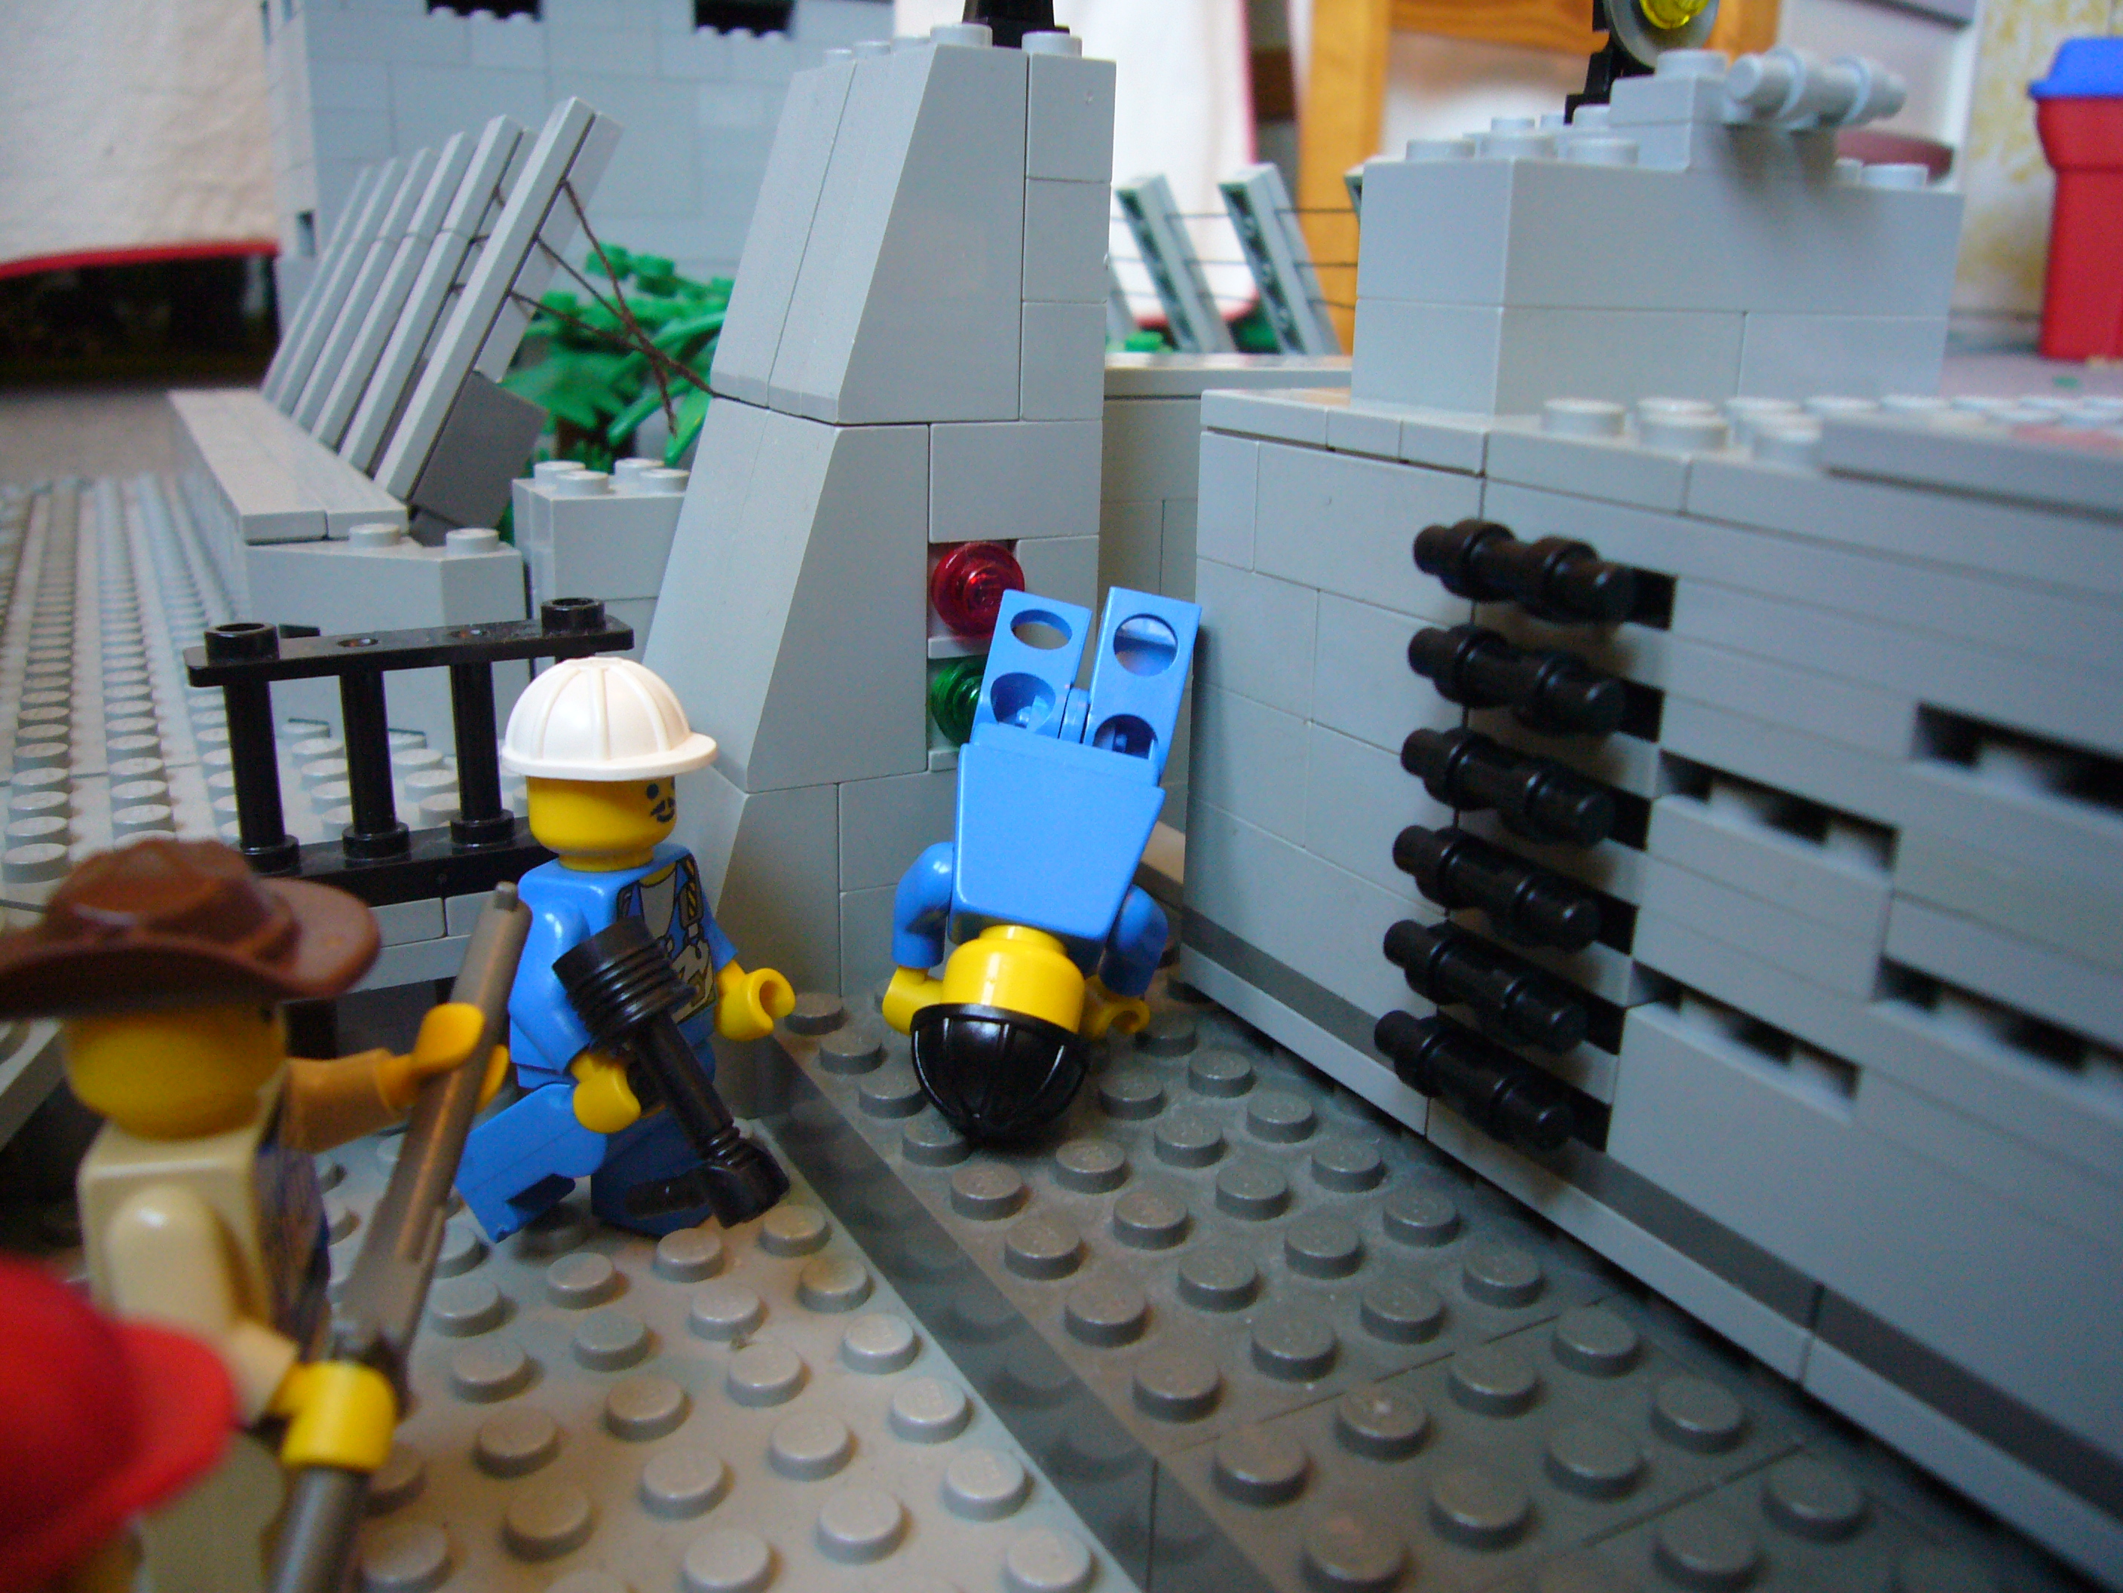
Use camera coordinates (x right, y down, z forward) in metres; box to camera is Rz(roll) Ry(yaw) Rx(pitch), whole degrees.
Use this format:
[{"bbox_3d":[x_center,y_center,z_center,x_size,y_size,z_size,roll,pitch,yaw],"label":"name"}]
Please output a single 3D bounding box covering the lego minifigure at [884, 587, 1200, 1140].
[{"bbox_3d":[-0.001,0.003,0.134,0.021,0.042,0.017,12,-21,-1],"label":"lego minifigure"}]

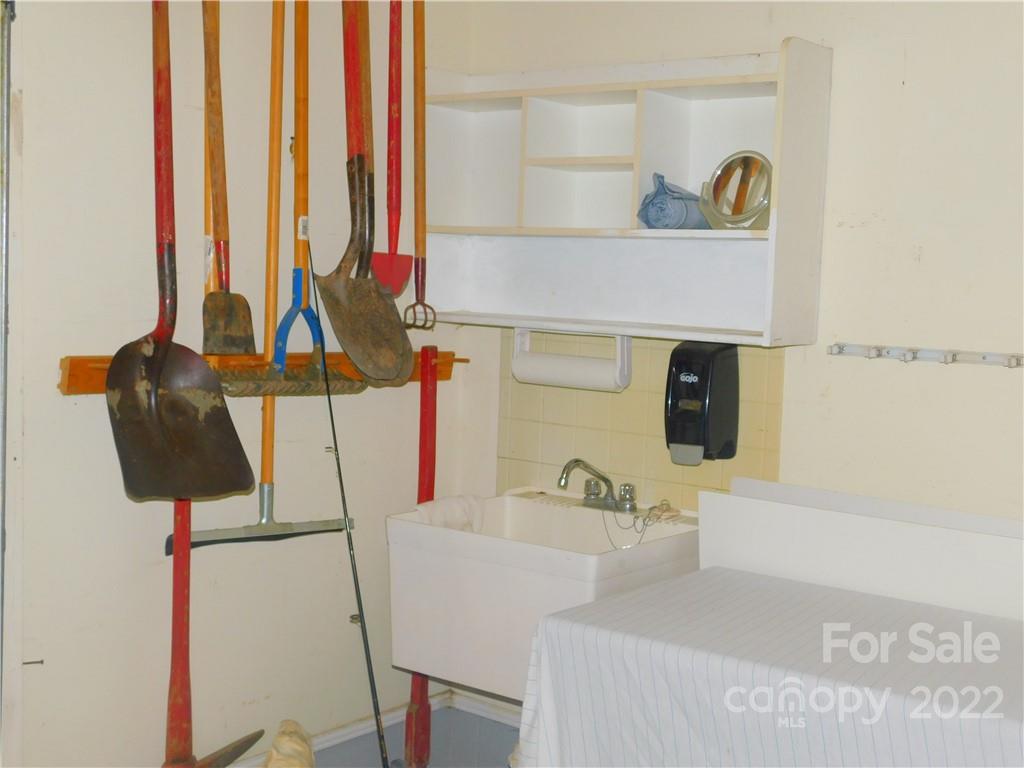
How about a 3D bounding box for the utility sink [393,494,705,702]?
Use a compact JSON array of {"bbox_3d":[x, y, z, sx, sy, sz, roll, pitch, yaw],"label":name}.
[{"bbox_3d":[0.104,0.503,3.224,0.608,0.379,0.548,6,6,37],"label":"utility sink"}]

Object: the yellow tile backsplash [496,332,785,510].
[{"bbox_3d":[0.304,0.098,3.401,0.845,0.466,0.012,6,6,37],"label":"yellow tile backsplash"}]

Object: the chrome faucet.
[{"bbox_3d":[0.196,0.250,3.265,0.155,0.145,0.249,6,6,37],"label":"chrome faucet"}]

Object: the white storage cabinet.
[{"bbox_3d":[0.221,-0.460,3.274,1.067,0.668,0.237,6,6,37],"label":"white storage cabinet"}]

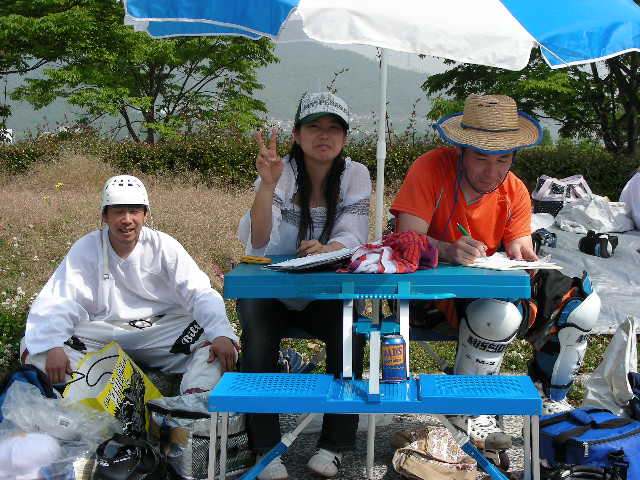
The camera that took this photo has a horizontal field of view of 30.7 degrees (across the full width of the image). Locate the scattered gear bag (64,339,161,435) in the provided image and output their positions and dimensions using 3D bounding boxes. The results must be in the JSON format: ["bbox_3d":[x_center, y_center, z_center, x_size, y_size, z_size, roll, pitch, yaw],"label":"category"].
[{"bbox_3d":[-0.734,0.529,4.120,0.300,0.300,0.190,-2,6,-20],"label":"scattered gear bag"}]

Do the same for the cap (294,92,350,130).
[{"bbox_3d":[0.010,-0.436,3.980,0.180,0.140,0.260,1,3,-9],"label":"cap"}]

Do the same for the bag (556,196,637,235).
[{"bbox_3d":[2.757,-0.266,11.700,0.740,0.380,0.480,-1,5,-6],"label":"bag"}]

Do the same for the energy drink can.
[{"bbox_3d":[0.201,0.322,3.150,0.066,0.122,0.066,0,5,0],"label":"energy drink can"}]

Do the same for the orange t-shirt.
[{"bbox_3d":[0.493,-0.060,4.030,0.480,0.500,0.380,-2,14,-6],"label":"orange t-shirt"}]

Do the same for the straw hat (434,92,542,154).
[{"bbox_3d":[0.555,-0.383,3.860,0.340,0.130,0.355,2,19,-6],"label":"straw hat"}]

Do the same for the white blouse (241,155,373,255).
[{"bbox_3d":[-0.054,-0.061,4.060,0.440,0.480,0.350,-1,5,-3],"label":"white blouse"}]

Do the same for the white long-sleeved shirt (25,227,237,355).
[{"bbox_3d":[-0.756,0.210,4.650,0.800,0.500,0.480,-1,5,-6],"label":"white long-sleeved shirt"}]

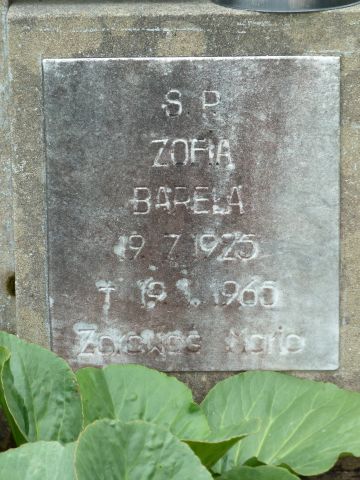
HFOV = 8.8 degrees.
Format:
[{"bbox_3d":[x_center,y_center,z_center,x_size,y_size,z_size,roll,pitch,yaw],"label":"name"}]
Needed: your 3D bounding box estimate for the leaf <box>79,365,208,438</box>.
[{"bbox_3d":[-0.035,0.163,2.260,0.130,0.095,0.070,-1,16,0],"label":"leaf"}]

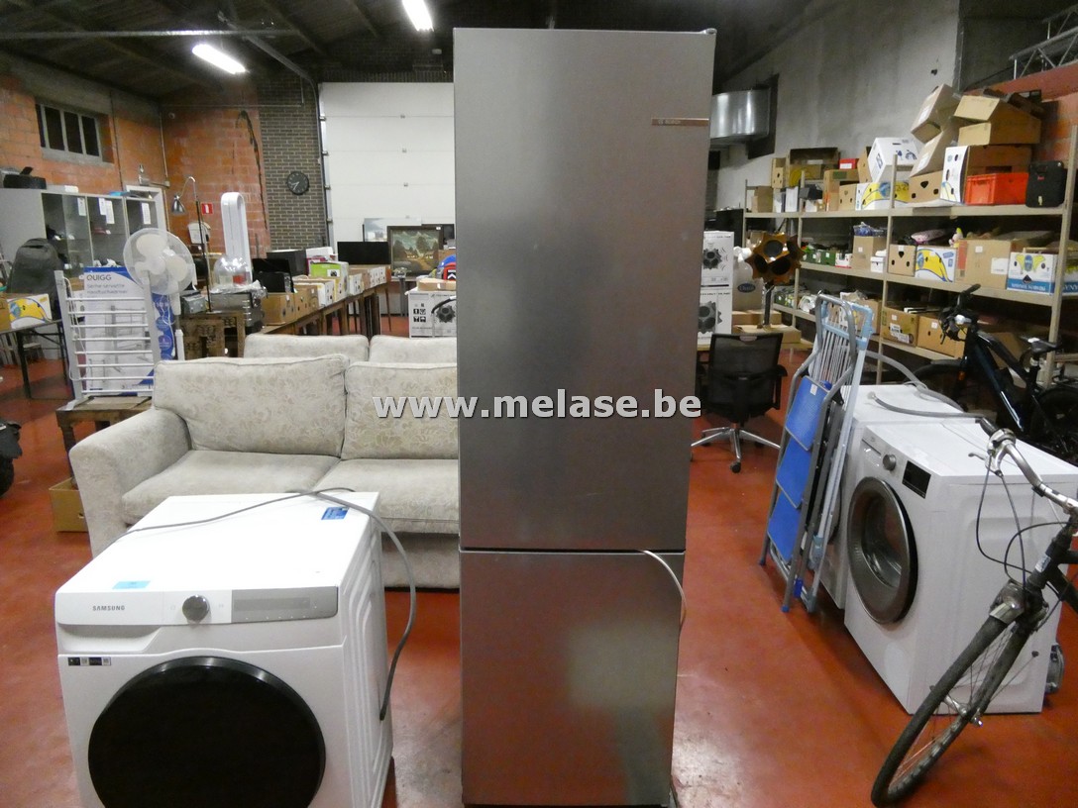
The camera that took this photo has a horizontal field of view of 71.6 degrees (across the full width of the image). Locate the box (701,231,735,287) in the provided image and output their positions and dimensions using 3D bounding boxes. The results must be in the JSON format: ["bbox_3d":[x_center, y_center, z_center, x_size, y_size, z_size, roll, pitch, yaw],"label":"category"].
[{"bbox_3d":[1.155,-1.037,5.373,0.385,0.392,0.385,-1,14,-3],"label":"box"}]

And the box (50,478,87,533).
[{"bbox_3d":[-2.435,0.527,4.272,0.400,0.245,0.460,-1,13,0],"label":"box"}]

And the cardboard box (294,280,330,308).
[{"bbox_3d":[-2.523,-1.193,8.139,0.480,0.240,0.410,-1,13,0],"label":"cardboard box"}]

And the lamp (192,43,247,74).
[{"bbox_3d":[-4.090,-4.408,9.616,0.160,0.110,1.450,-1,14,-3],"label":"lamp"}]

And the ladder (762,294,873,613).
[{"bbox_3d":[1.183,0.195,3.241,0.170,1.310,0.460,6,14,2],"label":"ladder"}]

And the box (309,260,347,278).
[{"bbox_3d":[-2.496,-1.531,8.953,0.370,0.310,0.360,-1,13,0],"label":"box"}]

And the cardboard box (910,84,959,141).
[{"bbox_3d":[3.024,-2.182,5.695,0.200,0.380,0.200,33,-17,-8],"label":"cardboard box"}]

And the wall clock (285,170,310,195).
[{"bbox_3d":[-4.150,-3.802,12.838,0.385,0.385,0.050,-1,13,0],"label":"wall clock"}]

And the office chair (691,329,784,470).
[{"bbox_3d":[1.410,-0.072,5.250,0.640,0.920,0.660,3,14,10],"label":"office chair"}]

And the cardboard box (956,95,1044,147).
[{"bbox_3d":[3.203,-1.954,5.217,0.360,0.312,0.390,-1,14,-3],"label":"cardboard box"}]

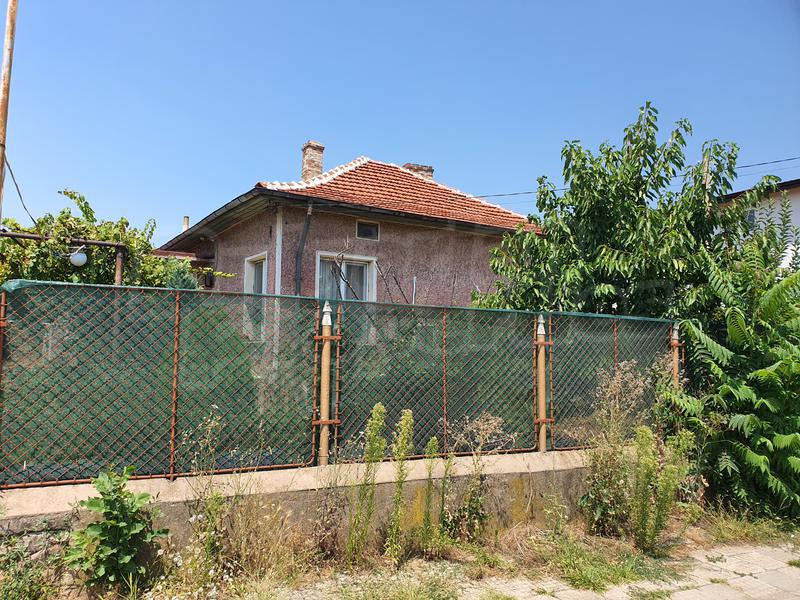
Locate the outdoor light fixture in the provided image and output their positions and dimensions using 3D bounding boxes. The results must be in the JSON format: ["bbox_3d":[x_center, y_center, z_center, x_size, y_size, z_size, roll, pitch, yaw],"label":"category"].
[{"bbox_3d":[-3.585,-0.485,6.700,0.210,0.210,0.210,3,-6,-27],"label":"outdoor light fixture"}]

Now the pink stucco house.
[{"bbox_3d":[-0.941,-0.795,15.707,8.720,6.550,7.957,4,-6,-33],"label":"pink stucco house"}]

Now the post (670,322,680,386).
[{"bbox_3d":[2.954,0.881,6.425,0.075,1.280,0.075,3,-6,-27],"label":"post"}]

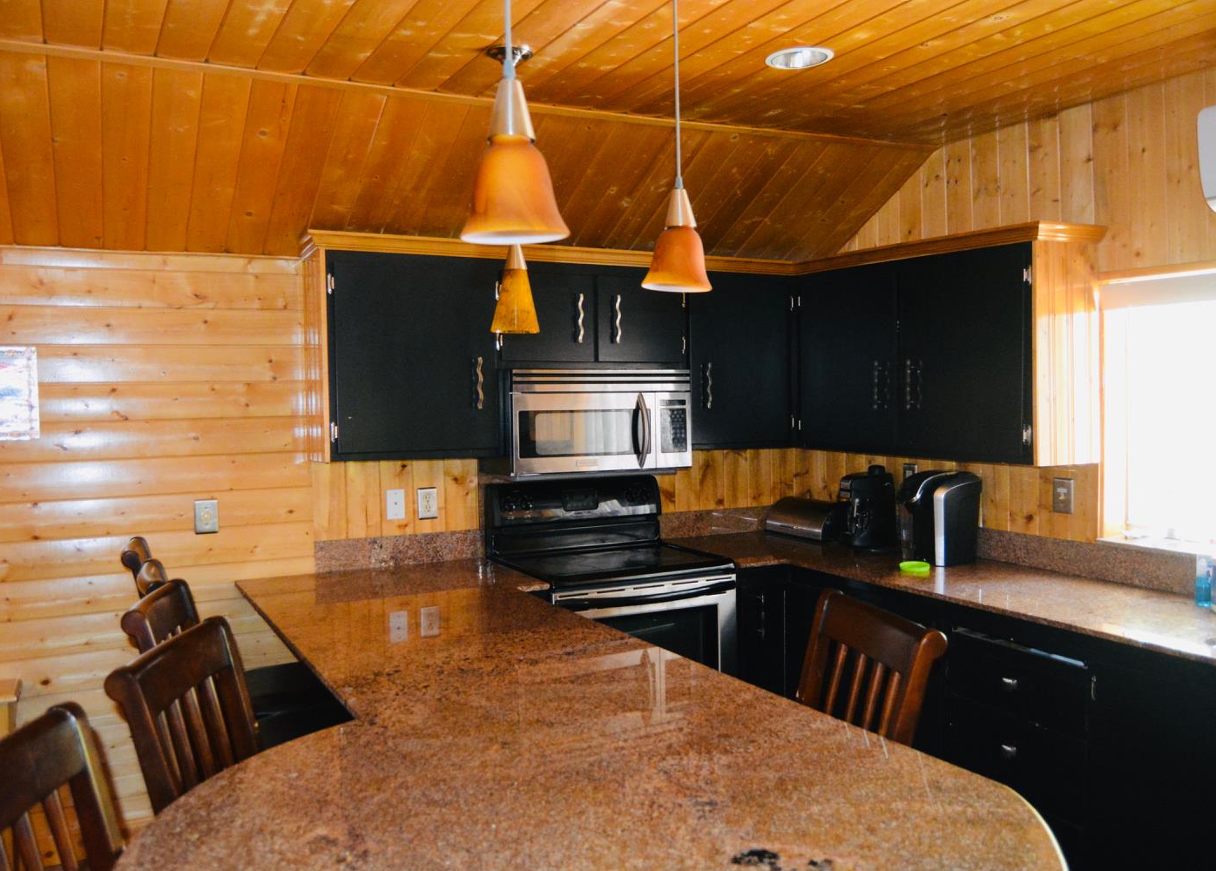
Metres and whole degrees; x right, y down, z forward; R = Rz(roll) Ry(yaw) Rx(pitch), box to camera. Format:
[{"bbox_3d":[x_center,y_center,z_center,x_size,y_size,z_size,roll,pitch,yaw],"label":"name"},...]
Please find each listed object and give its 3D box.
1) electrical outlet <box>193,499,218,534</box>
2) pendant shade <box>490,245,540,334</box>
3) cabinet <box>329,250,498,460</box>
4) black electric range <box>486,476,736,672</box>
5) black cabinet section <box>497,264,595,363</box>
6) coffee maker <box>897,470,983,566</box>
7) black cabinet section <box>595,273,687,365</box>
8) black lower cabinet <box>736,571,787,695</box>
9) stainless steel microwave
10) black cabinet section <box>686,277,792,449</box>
[{"bbox_3d":[-1.452,0.295,3.544,0.073,0.117,0.012,-2,2,-25],"label":"electrical outlet"},{"bbox_3d":[-0.270,-0.441,2.840,0.136,0.280,0.136,-1,2,0],"label":"pendant shade"},{"bbox_3d":[-0.751,-0.287,3.686,0.635,0.745,0.312,-2,2,-25],"label":"cabinet"},{"bbox_3d":[0.006,0.808,3.845,0.757,1.223,0.680,-2,2,-25],"label":"black electric range"},{"bbox_3d":[-0.302,-0.458,3.793,0.405,0.392,0.335,-2,3,-29],"label":"black cabinet section"},{"bbox_3d":[1.286,0.322,3.830,0.270,0.336,0.220,-2,2,-31],"label":"coffee maker"},{"bbox_3d":[0.060,-0.469,3.991,0.420,0.392,0.335,-2,3,-29],"label":"black cabinet section"},{"bbox_3d":[0.464,0.968,4.096,0.260,0.875,0.610,-2,2,-25],"label":"black lower cabinet"},{"bbox_3d":[-0.087,-0.057,3.950,0.757,0.400,0.407,-2,2,-25],"label":"stainless steel microwave"},{"bbox_3d":[0.491,-0.314,4.233,0.555,0.740,0.335,-2,3,-29],"label":"black cabinet section"}]

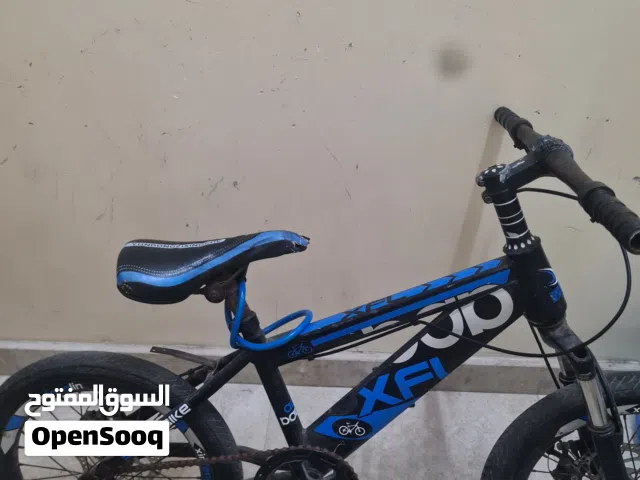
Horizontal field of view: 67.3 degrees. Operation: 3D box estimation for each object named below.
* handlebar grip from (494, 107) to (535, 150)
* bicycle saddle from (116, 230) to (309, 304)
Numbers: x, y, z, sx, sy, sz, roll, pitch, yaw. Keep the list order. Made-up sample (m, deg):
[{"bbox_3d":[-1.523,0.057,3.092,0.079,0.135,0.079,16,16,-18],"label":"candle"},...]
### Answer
[{"bbox_3d":[0.329,-0.198,0.830,0.036,0.041,0.130,2,24,6],"label":"handlebar grip"},{"bbox_3d":[-0.152,0.027,0.728,0.265,0.087,0.155,-3,22,4],"label":"bicycle saddle"}]

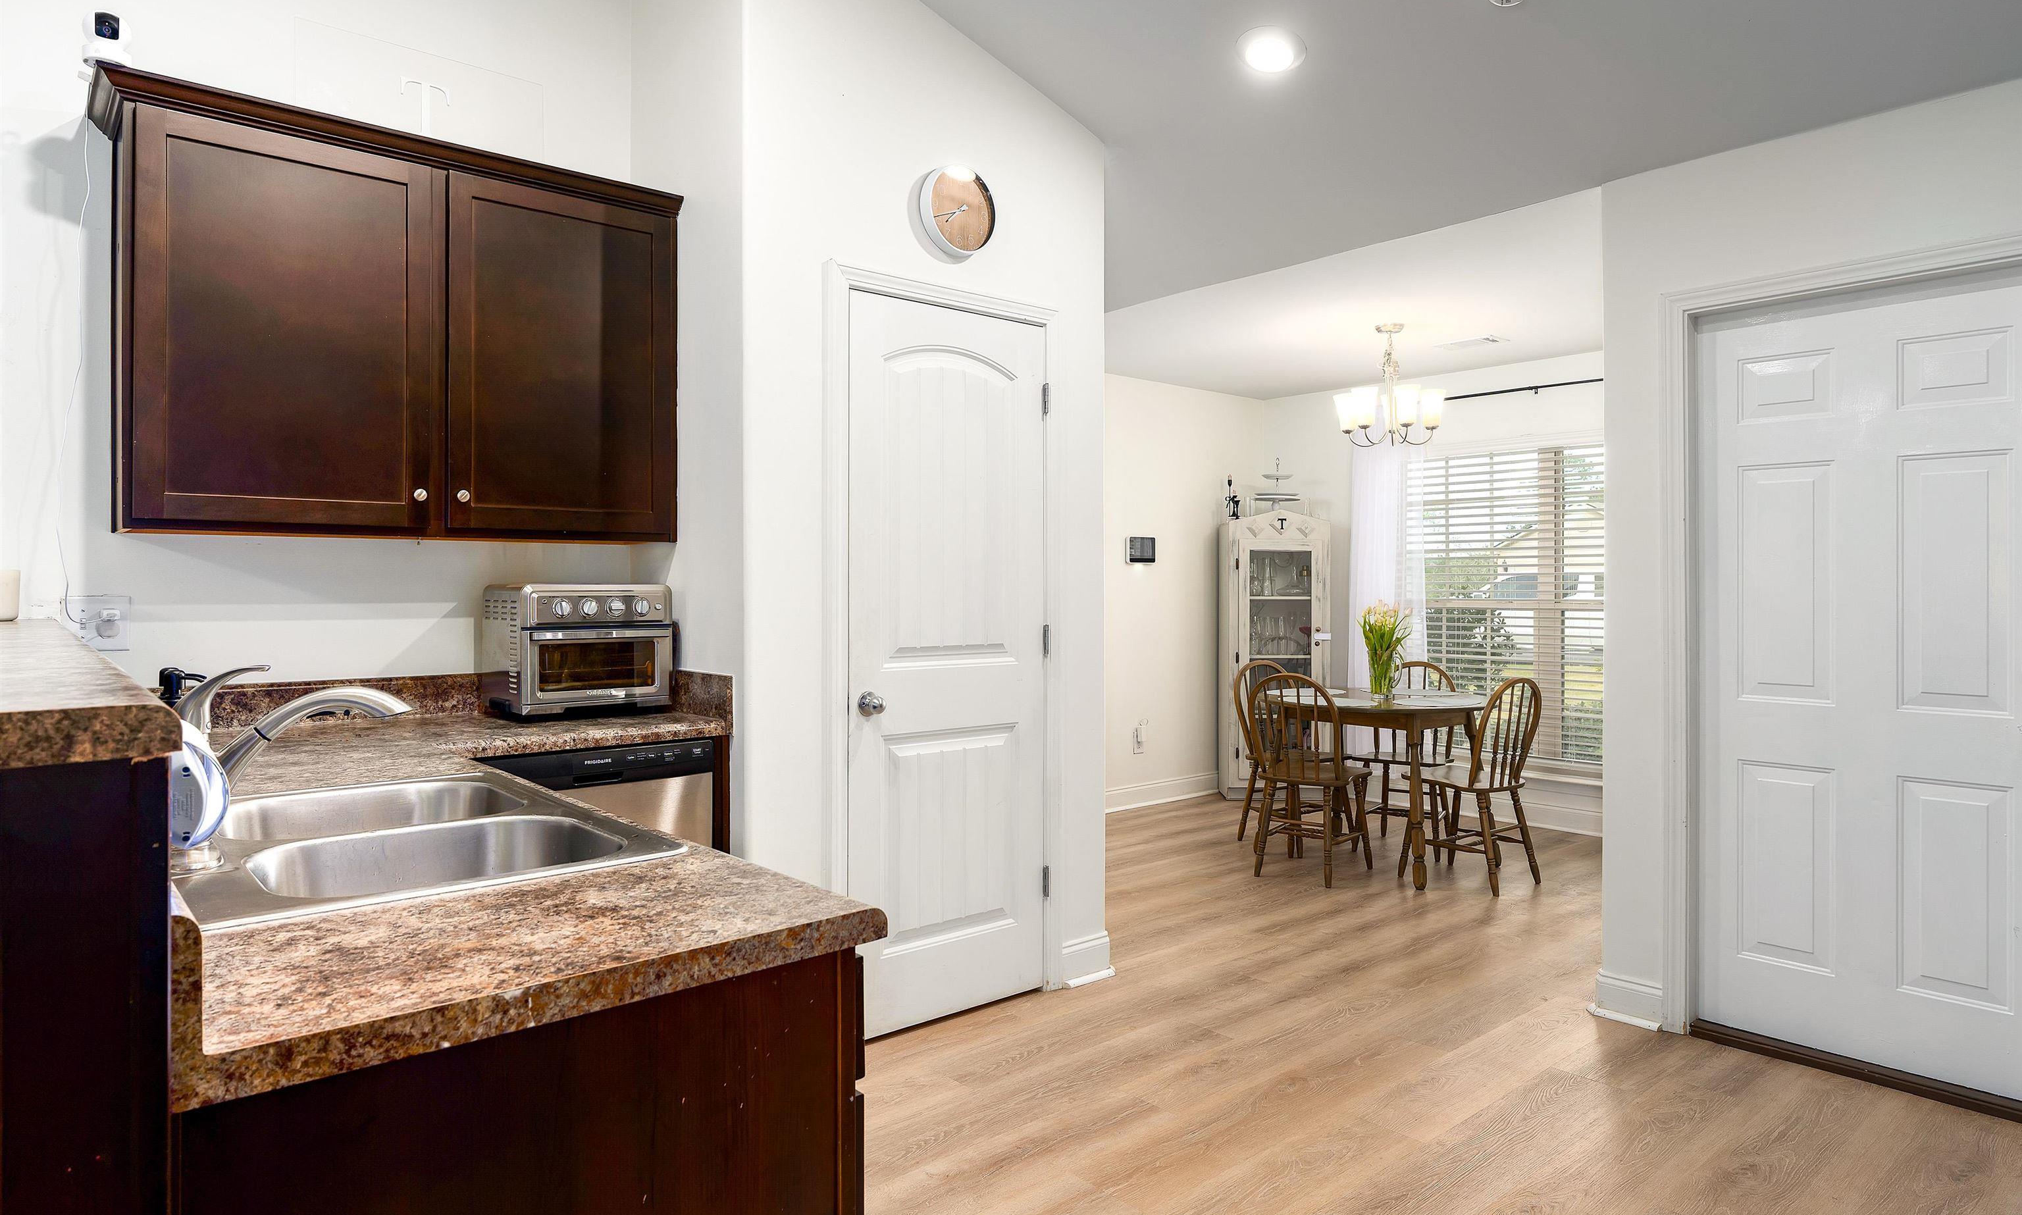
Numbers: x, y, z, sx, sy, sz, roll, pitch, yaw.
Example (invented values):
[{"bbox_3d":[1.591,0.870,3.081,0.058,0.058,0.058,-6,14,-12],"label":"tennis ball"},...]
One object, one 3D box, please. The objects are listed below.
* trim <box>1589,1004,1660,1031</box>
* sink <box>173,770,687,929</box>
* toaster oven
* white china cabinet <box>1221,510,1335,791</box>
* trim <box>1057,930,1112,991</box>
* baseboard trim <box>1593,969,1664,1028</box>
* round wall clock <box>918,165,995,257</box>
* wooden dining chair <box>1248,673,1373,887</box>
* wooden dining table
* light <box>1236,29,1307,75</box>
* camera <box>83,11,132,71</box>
[{"bbox_3d":[1.754,1.177,3.214,0.018,0.018,0.195,-1,1,-40],"label":"trim"},{"bbox_3d":[-0.854,0.395,1.512,0.528,0.200,0.834,-1,1,-41],"label":"sink"},{"bbox_3d":[-1.154,0.112,3.008,0.385,0.340,0.345,-1,1,-41],"label":"toaster oven"},{"bbox_3d":[1.608,0.289,6.859,0.600,1.720,0.400,0,1,4],"label":"white china cabinet"},{"bbox_3d":[0.249,1.119,3.576,0.232,0.133,0.043,-1,1,-41],"label":"trim"},{"bbox_3d":[1.771,1.123,3.220,0.018,0.126,0.187,-1,1,-40],"label":"baseboard trim"},{"bbox_3d":[-0.151,-1.123,3.207,0.245,0.247,0.050,-1,1,-41],"label":"round wall clock"},{"bbox_3d":[1.324,0.726,4.944,0.420,0.885,0.510,0,1,37],"label":"wooden dining chair"},{"bbox_3d":[1.667,0.778,5.137,0.940,0.750,1.160,-1,1,-40],"label":"wooden dining table"},{"bbox_3d":[0.700,-1.498,3.008,0.187,0.035,0.187,12,-9,2],"label":"light"},{"bbox_3d":[-1.826,-1.152,2.271,0.077,0.113,0.077,-1,1,-40],"label":"camera"}]

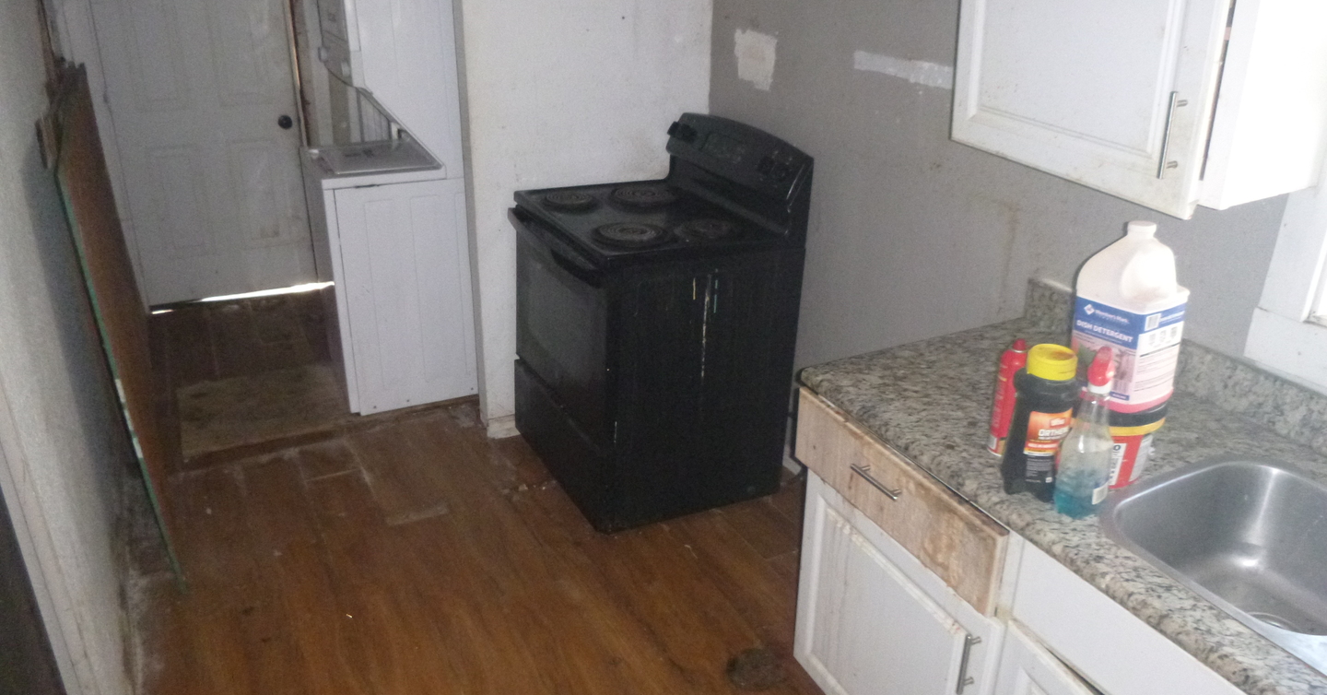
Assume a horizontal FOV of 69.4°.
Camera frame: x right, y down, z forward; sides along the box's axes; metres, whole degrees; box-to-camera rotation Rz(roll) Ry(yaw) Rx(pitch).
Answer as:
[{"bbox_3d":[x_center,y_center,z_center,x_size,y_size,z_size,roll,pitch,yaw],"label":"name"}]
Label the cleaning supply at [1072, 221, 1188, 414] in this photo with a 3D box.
[{"bbox_3d":[0.743,-0.056,1.524,0.120,0.290,0.122,-15,25,-30],"label":"cleaning supply"}]

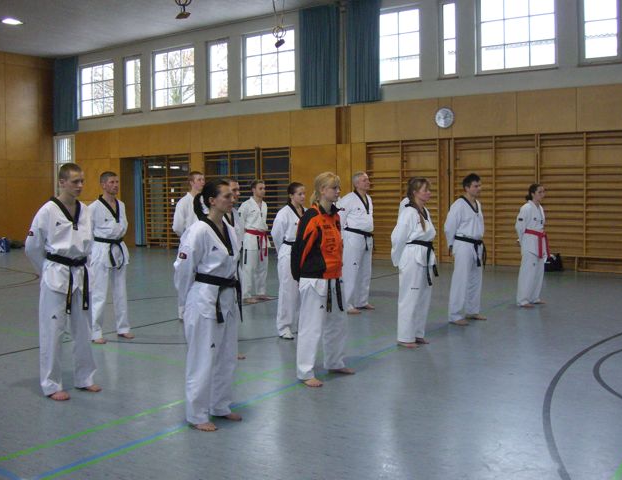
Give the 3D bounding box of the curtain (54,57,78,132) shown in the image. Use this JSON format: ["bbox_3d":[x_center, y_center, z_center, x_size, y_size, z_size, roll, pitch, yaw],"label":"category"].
[{"bbox_3d":[-7.651,-4.525,21.895,1.294,2.414,0.200,2,4,34],"label":"curtain"}]

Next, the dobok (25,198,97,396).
[{"bbox_3d":[-1.909,0.435,5.375,0.390,1.524,0.570,2,4,34],"label":"dobok"}]

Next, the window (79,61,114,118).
[{"bbox_3d":[-6.536,-4.584,21.566,1.743,1.656,0.120,2,5,35],"label":"window"}]

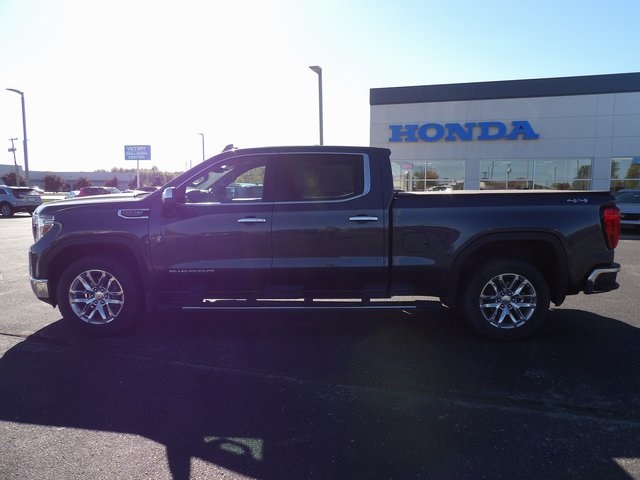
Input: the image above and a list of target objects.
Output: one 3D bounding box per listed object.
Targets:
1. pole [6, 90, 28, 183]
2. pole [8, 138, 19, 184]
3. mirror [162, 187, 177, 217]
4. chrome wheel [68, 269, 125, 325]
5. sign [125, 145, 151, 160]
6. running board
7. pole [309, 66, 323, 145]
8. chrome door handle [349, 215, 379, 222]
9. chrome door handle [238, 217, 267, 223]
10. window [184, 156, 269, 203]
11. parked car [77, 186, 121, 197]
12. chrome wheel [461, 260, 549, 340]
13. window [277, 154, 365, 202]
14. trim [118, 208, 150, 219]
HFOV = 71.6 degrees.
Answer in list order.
[{"bbox_3d":[-22.187,-6.670,32.705,1.150,8.500,0.280,-4,8,-25],"label":"pole"},{"bbox_3d":[-55.923,-13.386,81.488,1.550,10.300,0.400,-5,8,-33],"label":"pole"},{"bbox_3d":[-1.401,-0.357,4.143,0.120,0.260,0.230,0,7,3],"label":"mirror"},{"bbox_3d":[-2.198,0.560,4.477,0.545,0.545,0.200,0,7,3],"label":"chrome wheel"},{"bbox_3d":[-20.942,-10.034,51.000,3.050,1.700,0.300,0,7,0],"label":"sign"},{"bbox_3d":[-0.182,0.634,4.354,2.336,0.090,0.160,0,7,1],"label":"running board"},{"bbox_3d":[-0.195,-6.012,26.411,0.400,8.500,1.050,6,9,40],"label":"pole"},{"bbox_3d":[0.416,-0.198,4.163,0.270,0.048,0.045,0,7,3],"label":"chrome door handle"},{"bbox_3d":[-0.638,-0.183,4.192,0.268,0.045,0.050,0,7,1],"label":"chrome door handle"},{"bbox_3d":[-0.908,-0.590,4.308,0.818,0.477,0.060,0,-13,1],"label":"window"},{"bbox_3d":[-18.370,-3.725,38.000,4.450,1.630,1.820,1,7,5],"label":"parked car"},{"bbox_3d":[1.816,0.574,4.380,0.835,0.830,0.280,0,7,1],"label":"chrome wheel"},{"bbox_3d":[0.004,-0.598,4.292,0.851,0.493,0.060,0,-13,1],"label":"window"},{"bbox_3d":[-1.789,-0.253,4.281,0.304,0.096,0.030,0,7,3],"label":"trim"}]

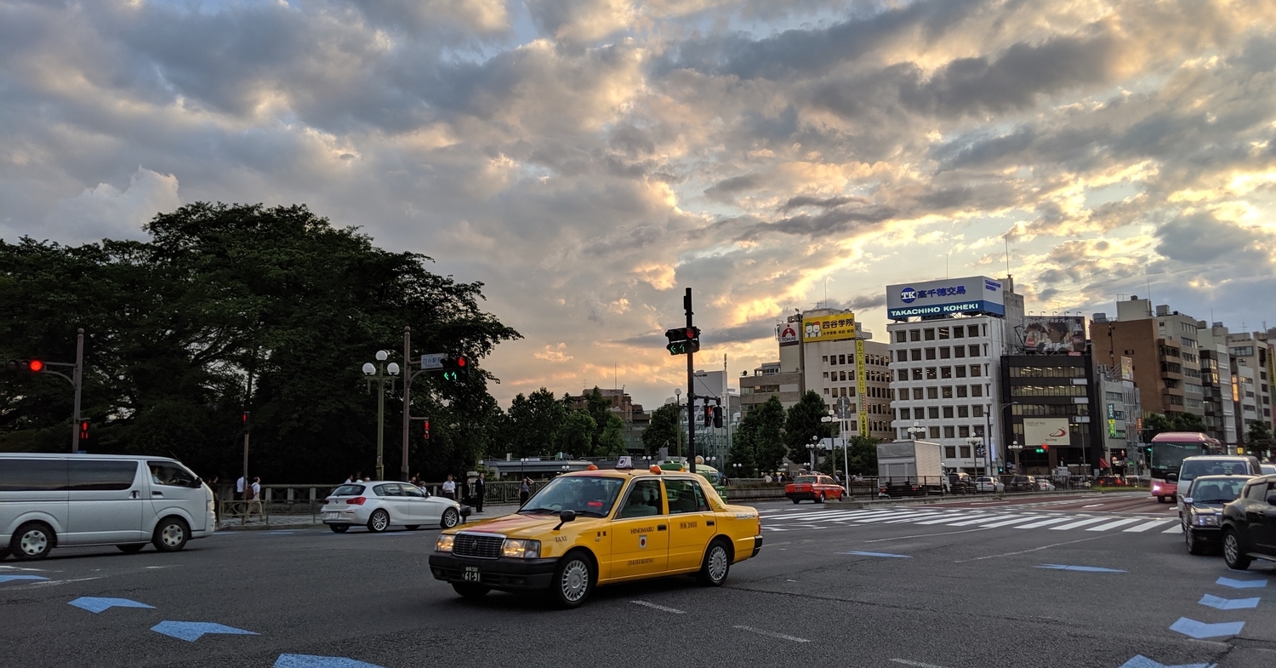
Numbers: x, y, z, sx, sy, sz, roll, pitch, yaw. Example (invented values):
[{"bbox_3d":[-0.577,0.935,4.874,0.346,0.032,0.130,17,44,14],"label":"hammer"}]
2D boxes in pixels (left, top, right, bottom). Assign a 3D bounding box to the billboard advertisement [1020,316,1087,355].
[{"bbox_3d":[74.193,0.000,177.000,10.900,6.300,0.700,0,-8,-8],"label":"billboard advertisement"}]

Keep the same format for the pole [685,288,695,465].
[{"bbox_3d":[1.588,2.032,29.507,0.240,6.930,0.240,-1,-8,3],"label":"pole"}]

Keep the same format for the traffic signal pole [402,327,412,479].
[{"bbox_3d":[-8.242,3.090,35.456,0.250,6.817,0.250,-1,-8,0],"label":"traffic signal pole"}]

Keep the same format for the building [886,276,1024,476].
[{"bbox_3d":[58.452,9.437,185.135,17.800,35.847,19.000,-6,-9,34],"label":"building"}]

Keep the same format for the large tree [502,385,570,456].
[{"bbox_3d":[-11.922,12.152,115.000,8.000,11.979,8.000,-1,-8,0],"label":"large tree"}]

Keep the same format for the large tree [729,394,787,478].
[{"bbox_3d":[12.620,11.148,105.000,6.300,9.360,6.300,-1,-8,0],"label":"large tree"}]

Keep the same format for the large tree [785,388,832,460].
[{"bbox_3d":[18.279,11.140,105.246,5.400,10.604,5.400,-2,-8,10],"label":"large tree"}]

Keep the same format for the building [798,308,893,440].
[{"bbox_3d":[45.358,14.373,213.329,13.200,34.051,18.000,-6,-9,34],"label":"building"}]

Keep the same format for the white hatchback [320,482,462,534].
[{"bbox_3d":[-7.100,5.030,29.250,1.770,1.430,4.330,-6,-9,35],"label":"white hatchback"}]

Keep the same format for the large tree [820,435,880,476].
[{"bbox_3d":[21.091,12.635,97.616,6.000,5.399,6.000,-3,-8,12],"label":"large tree"}]

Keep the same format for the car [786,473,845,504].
[{"bbox_3d":[9.950,8.560,55.000,1.700,1.520,4.590,-7,-10,35],"label":"car"}]

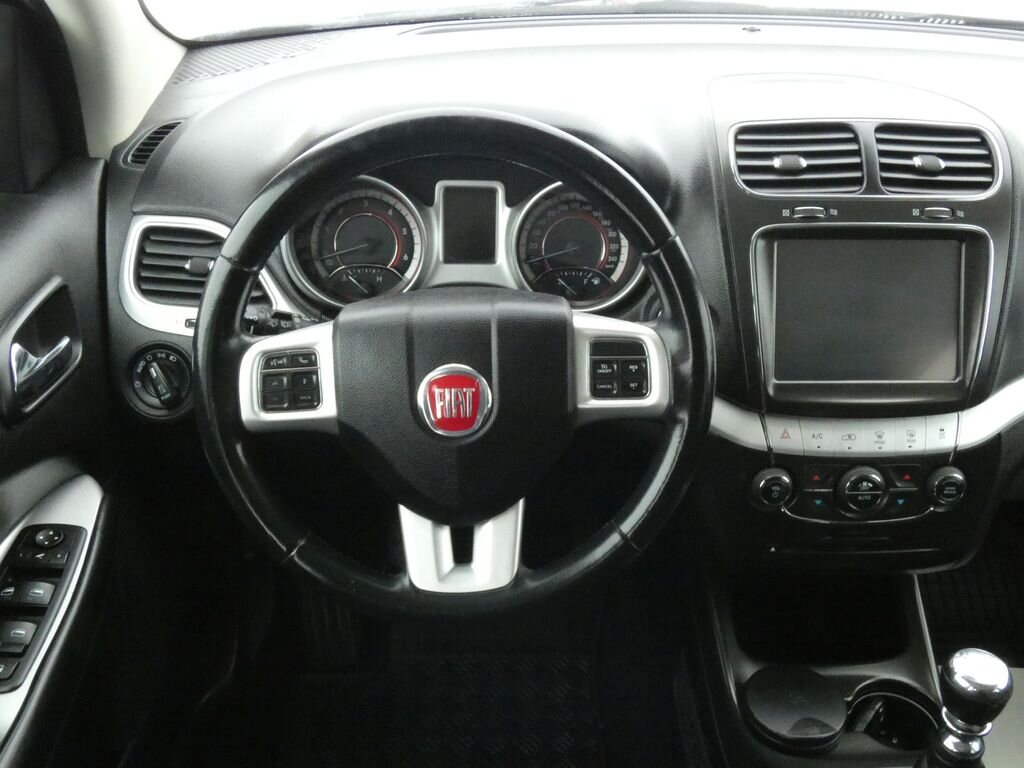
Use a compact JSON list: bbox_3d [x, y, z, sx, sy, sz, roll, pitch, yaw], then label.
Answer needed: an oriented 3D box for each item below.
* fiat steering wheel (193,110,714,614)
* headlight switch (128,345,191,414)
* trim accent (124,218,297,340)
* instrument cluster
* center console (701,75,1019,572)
[{"bbox_3d":[-0.043,-0.010,0.785,0.386,0.386,0.100,0,13,0],"label":"fiat steering wheel"},{"bbox_3d":[-0.320,-0.004,0.942,0.057,0.061,0.035,0,7,4],"label":"headlight switch"},{"bbox_3d":[-0.277,-0.099,0.948,0.163,0.115,0.060,1,7,5],"label":"trim accent"},{"bbox_3d":[-0.044,-0.127,0.940,0.325,0.125,0.060,0,6,0],"label":"instrument cluster"},{"bbox_3d":[0.334,-0.062,1.010,0.292,0.470,0.140,0,8,0],"label":"center console"}]

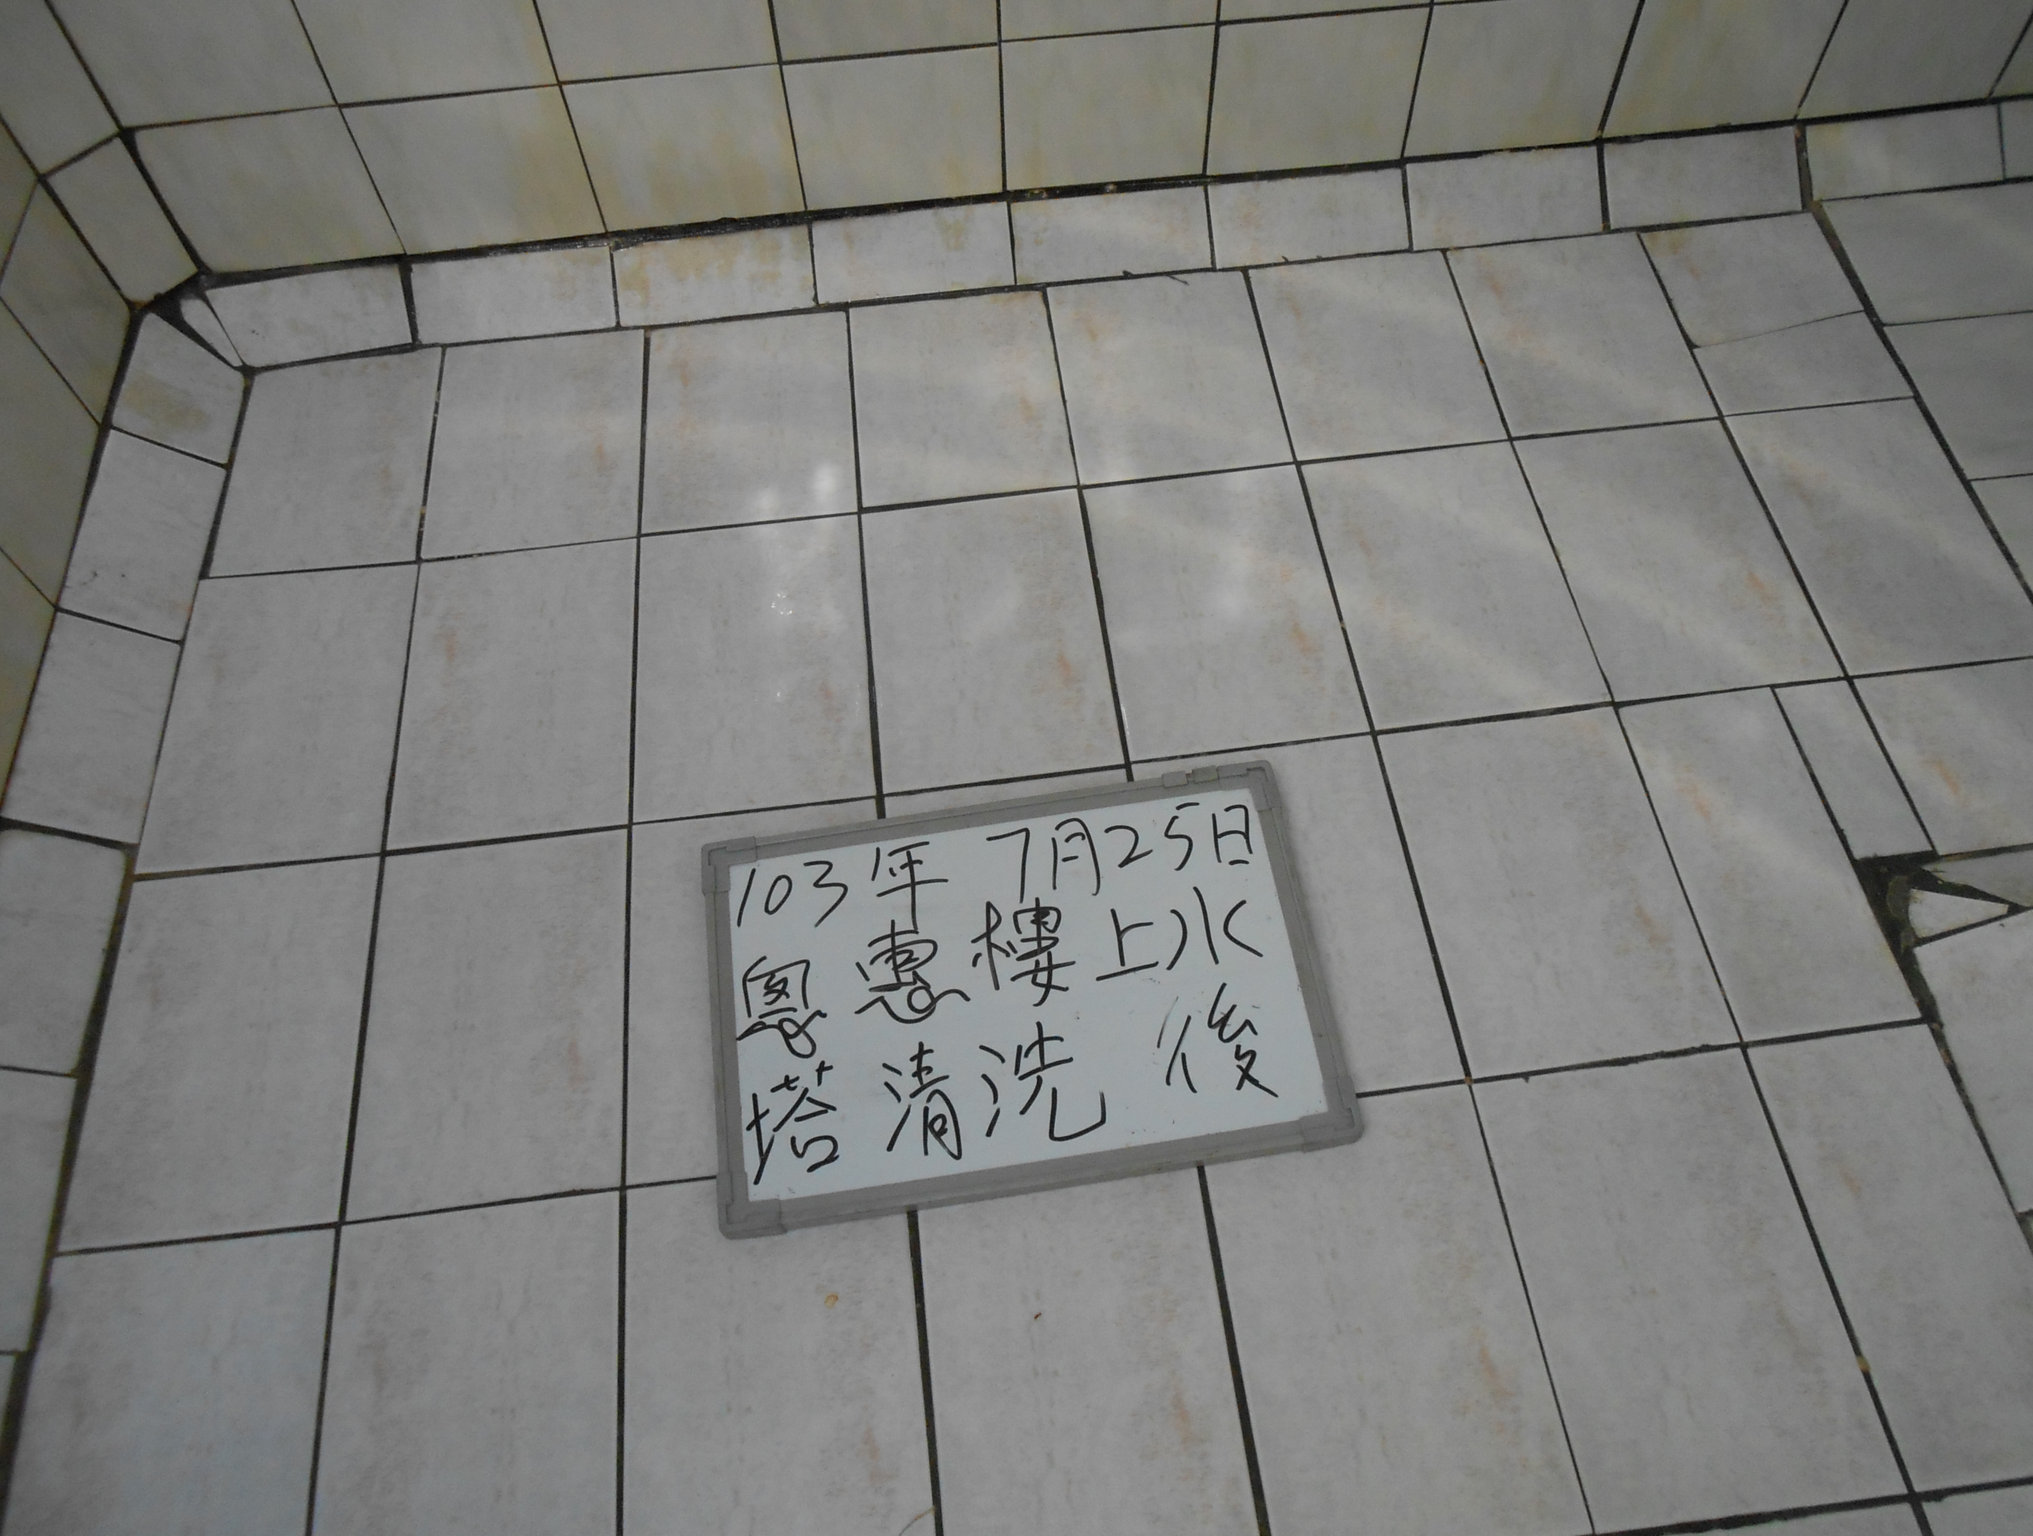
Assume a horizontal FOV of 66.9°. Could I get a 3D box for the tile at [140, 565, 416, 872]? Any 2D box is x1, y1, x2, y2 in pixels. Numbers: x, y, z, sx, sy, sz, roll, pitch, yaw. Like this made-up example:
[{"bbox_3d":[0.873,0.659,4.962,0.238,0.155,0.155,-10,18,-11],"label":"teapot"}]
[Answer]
[{"bbox_3d":[-0.626,-0.048,1.325,0.195,0.010,0.304,-5,58,-1],"label":"tile"}]

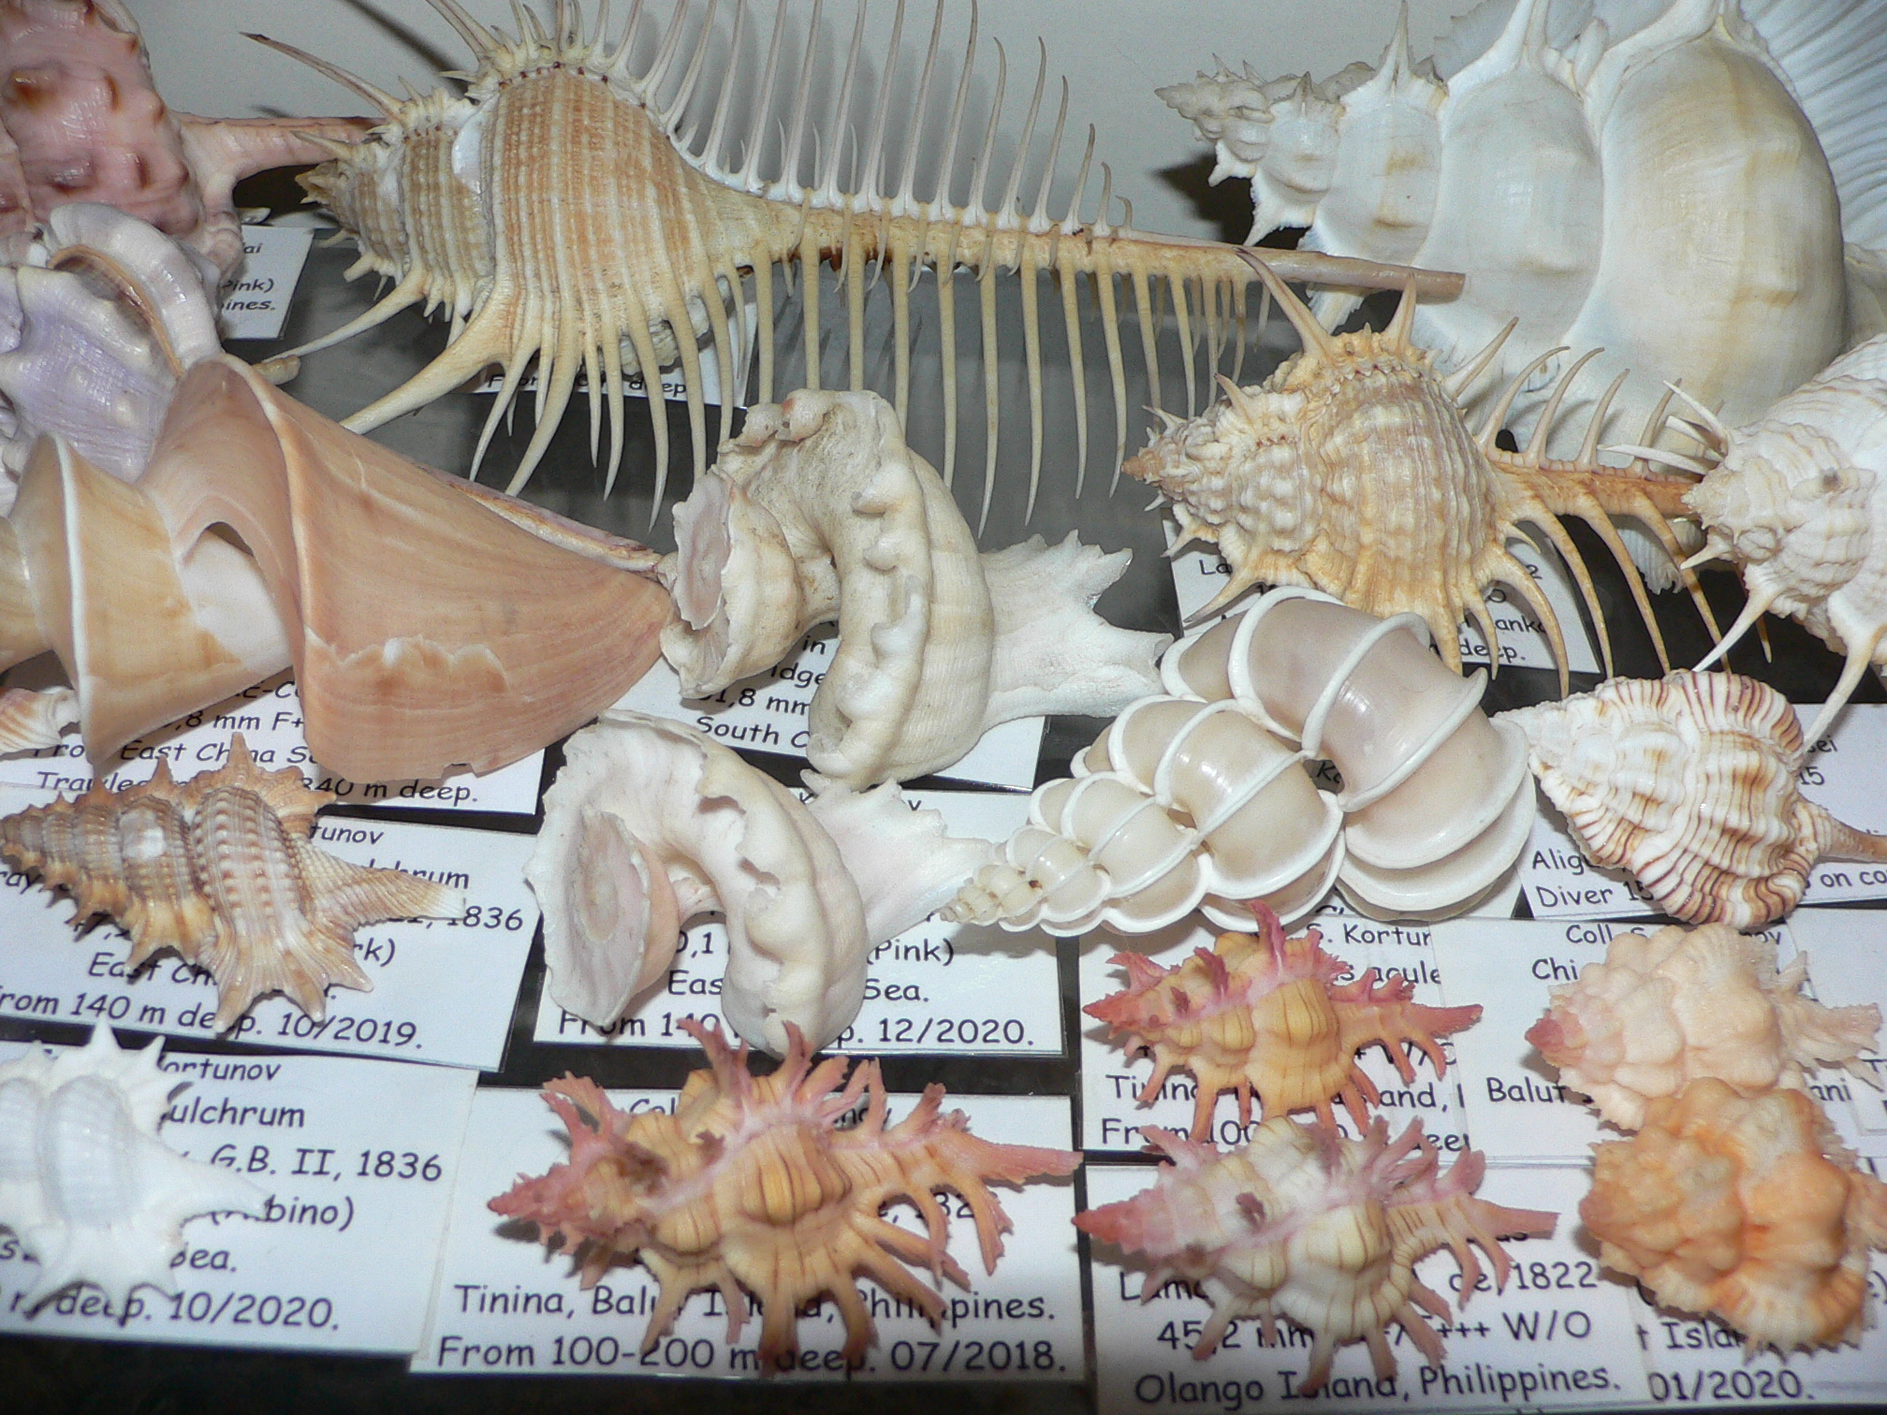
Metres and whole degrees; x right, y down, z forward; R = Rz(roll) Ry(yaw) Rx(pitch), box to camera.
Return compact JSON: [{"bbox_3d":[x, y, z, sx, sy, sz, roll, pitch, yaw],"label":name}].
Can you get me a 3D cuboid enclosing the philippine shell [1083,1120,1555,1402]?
[{"bbox_3d":[0.035,0.049,0.175,0.046,0.019,0.023,-2,46,-1],"label":"philippine shell"}]

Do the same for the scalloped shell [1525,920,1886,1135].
[{"bbox_3d":[0.078,0.031,0.193,0.038,0.018,0.021,-2,46,-2],"label":"scalloped shell"}]

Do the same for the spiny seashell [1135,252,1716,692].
[{"bbox_3d":[0.066,-0.030,0.238,0.086,0.038,0.043,1,46,2],"label":"spiny seashell"}]

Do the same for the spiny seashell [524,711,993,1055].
[{"bbox_3d":[-0.019,0.018,0.201,0.050,0.026,0.031,-5,46,-5],"label":"spiny seashell"}]

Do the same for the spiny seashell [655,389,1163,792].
[{"bbox_3d":[-0.003,-0.014,0.230,0.062,0.029,0.042,2,46,2],"label":"spiny seashell"}]

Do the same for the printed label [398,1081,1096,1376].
[{"bbox_3d":[-0.018,0.051,0.187,0.062,0.001,0.031,0,46,1],"label":"printed label"}]

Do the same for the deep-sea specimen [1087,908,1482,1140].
[{"bbox_3d":[0.035,0.032,0.193,0.042,0.017,0.020,-2,46,-1],"label":"deep-sea specimen"}]

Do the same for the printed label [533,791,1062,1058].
[{"bbox_3d":[-0.015,0.023,0.214,0.056,0.001,0.036,1,46,1],"label":"printed label"}]

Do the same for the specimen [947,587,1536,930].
[{"bbox_3d":[0.032,0.009,0.204,0.063,0.033,0.035,-11,47,-10],"label":"specimen"}]

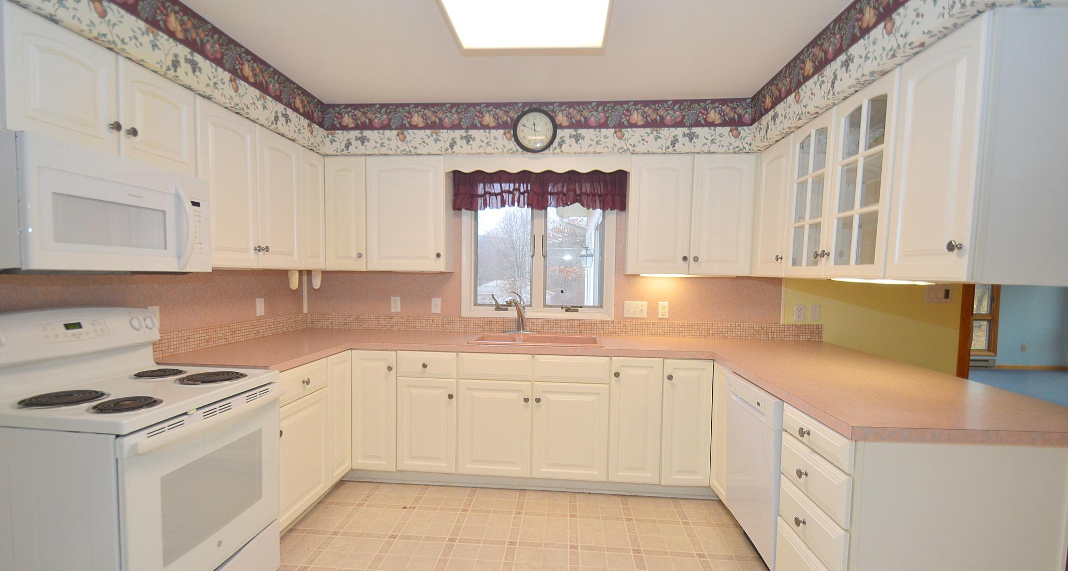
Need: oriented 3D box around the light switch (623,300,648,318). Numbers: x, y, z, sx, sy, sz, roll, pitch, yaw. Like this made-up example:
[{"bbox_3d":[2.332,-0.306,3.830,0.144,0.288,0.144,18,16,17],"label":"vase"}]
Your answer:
[{"bbox_3d":[0.722,0.172,3.139,0.163,0.116,0.010,1,2,4],"label":"light switch"}]

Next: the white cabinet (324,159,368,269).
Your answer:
[{"bbox_3d":[-1.252,-0.490,3.141,0.292,0.761,0.325,1,2,4],"label":"white cabinet"}]

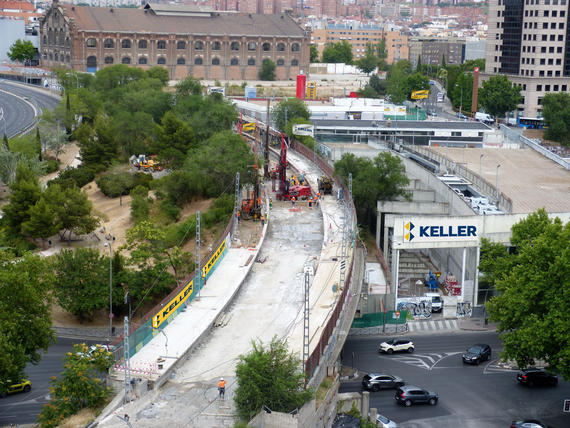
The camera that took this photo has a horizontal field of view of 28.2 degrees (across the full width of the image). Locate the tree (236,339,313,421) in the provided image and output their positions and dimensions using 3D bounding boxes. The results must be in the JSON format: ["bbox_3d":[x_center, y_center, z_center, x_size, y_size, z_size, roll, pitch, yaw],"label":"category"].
[{"bbox_3d":[-0.905,14.355,98.000,6.900,7.500,6.600,1,12,0],"label":"tree"}]

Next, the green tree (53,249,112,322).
[{"bbox_3d":[-26.086,9.121,145.000,7.700,9.400,7.400,1,12,0],"label":"green tree"}]

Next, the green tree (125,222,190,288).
[{"bbox_3d":[-17.641,5.692,156.962,9.174,9.556,8.257,1,13,0],"label":"green tree"}]

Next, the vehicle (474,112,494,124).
[{"bbox_3d":[61.230,-29.237,348.000,2.000,2.500,5.600,-6,14,-33],"label":"vehicle"}]

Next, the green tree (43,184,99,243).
[{"bbox_3d":[-33.778,-0.079,179.000,8.700,9.100,8.200,1,12,0],"label":"green tree"}]

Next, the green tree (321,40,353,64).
[{"bbox_3d":[25.810,-77.900,558.770,14.780,14.620,12.560,1,10,0],"label":"green tree"}]

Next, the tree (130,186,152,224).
[{"bbox_3d":[-23.986,-1.588,190.000,3.700,6.600,3.600,1,12,0],"label":"tree"}]

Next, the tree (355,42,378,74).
[{"bbox_3d":[35.849,-68.180,500.000,10.500,13.500,10.000,1,12,0],"label":"tree"}]

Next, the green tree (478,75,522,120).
[{"bbox_3d":[67.871,-36.534,358.000,13.800,14.500,12.500,1,12,0],"label":"green tree"}]

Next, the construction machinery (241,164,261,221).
[{"bbox_3d":[-5.220,-3.620,180.030,2.400,8.510,4.000,-3,11,-22],"label":"construction machinery"}]

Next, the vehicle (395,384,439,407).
[{"bbox_3d":[14.230,19.389,121.241,4.430,1.650,1.860,-2,12,-14],"label":"vehicle"}]

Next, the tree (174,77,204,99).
[{"bbox_3d":[-31.170,-40.500,367.660,8.750,7.580,7.870,1,10,0],"label":"tree"}]

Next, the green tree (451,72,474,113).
[{"bbox_3d":[59.807,-40.770,383.000,8.100,13.500,8.000,1,12,0],"label":"green tree"}]

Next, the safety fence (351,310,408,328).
[{"bbox_3d":[12.384,14.029,150.955,8.210,1.850,0.400,-2,13,-15],"label":"safety fence"}]

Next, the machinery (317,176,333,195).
[{"bbox_3d":[6.287,-4.606,177.707,2.200,2.700,3.500,0,13,-5],"label":"machinery"}]

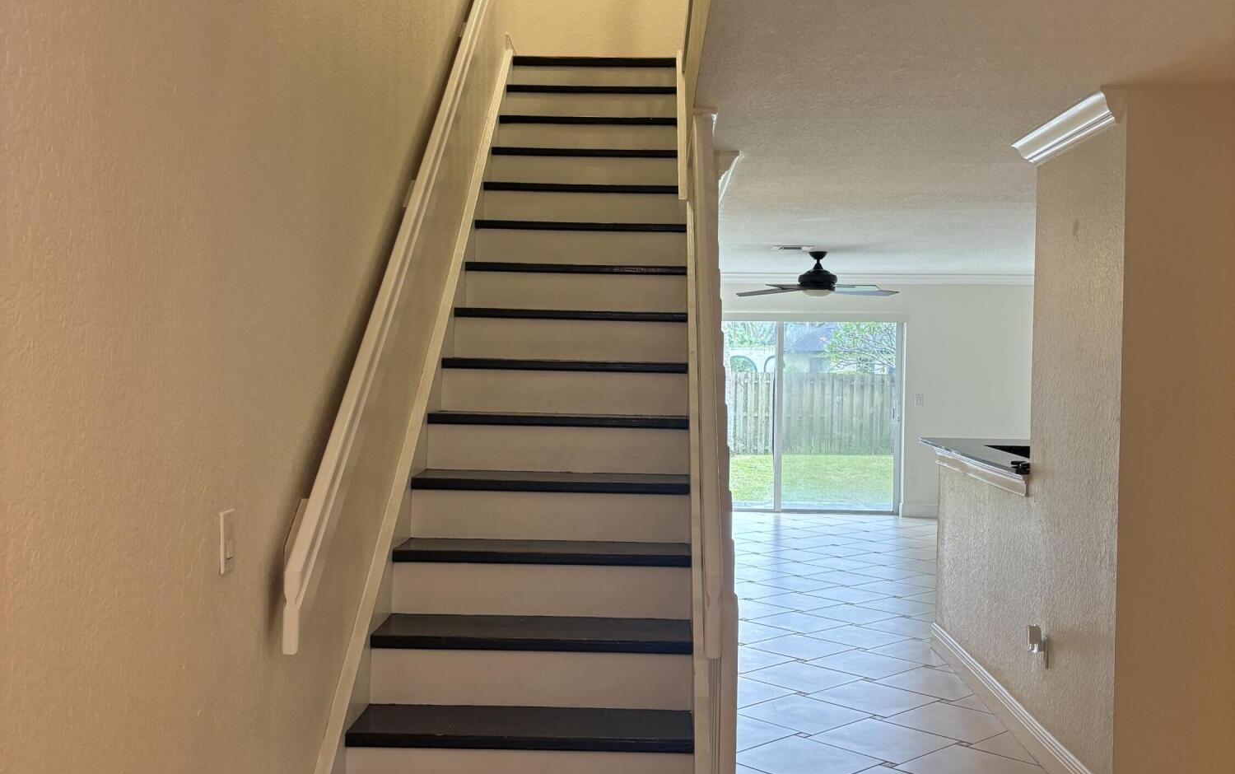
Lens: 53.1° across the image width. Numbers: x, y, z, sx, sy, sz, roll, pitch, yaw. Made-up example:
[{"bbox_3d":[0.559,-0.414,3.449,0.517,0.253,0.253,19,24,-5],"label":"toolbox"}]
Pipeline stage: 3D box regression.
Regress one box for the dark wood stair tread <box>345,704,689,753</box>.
[{"bbox_3d":[-0.245,0.903,3.272,0.883,0.035,0.259,1,1,2],"label":"dark wood stair tread"}]

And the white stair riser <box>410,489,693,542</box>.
[{"bbox_3d":[-0.210,0.406,3.876,0.872,0.154,0.020,1,1,0],"label":"white stair riser"}]

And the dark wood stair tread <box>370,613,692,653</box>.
[{"bbox_3d":[-0.229,0.698,3.490,0.872,0.035,0.266,1,1,0],"label":"dark wood stair tread"}]

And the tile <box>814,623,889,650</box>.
[{"bbox_3d":[1.352,1.406,6.939,0.447,0.010,0.447,0,2,-43],"label":"tile"}]

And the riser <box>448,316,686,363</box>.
[{"bbox_3d":[-0.173,-0.178,4.620,0.872,0.154,0.020,1,1,0],"label":"riser"}]

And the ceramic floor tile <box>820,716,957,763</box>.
[{"bbox_3d":[1.075,1.433,4.997,0.448,0.012,0.448,0,2,-43],"label":"ceramic floor tile"}]

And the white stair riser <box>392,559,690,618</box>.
[{"bbox_3d":[-0.226,0.612,3.705,0.894,0.161,0.022,1,1,2],"label":"white stair riser"}]

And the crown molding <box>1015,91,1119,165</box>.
[{"bbox_3d":[1.648,-0.942,4.575,0.083,0.108,1.050,1,1,2],"label":"crown molding"}]

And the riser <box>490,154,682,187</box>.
[{"bbox_3d":[-0.144,-0.970,5.678,0.847,0.160,0.020,1,1,0],"label":"riser"}]

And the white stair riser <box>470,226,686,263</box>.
[{"bbox_3d":[-0.151,-0.571,5.178,0.883,0.161,0.020,1,1,0],"label":"white stair riser"}]

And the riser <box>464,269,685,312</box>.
[{"bbox_3d":[-0.163,-0.371,4.927,0.883,0.160,0.020,1,1,0],"label":"riser"}]

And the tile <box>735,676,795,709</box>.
[{"bbox_3d":[0.540,1.438,5.837,0.454,0.010,0.454,0,2,-43],"label":"tile"}]

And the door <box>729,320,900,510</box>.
[{"bbox_3d":[1.704,0.293,12.810,2.520,2.030,0.100,1,1,2],"label":"door"}]

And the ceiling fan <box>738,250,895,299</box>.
[{"bbox_3d":[1.616,-0.897,10.016,1.300,0.376,1.260,1,1,2],"label":"ceiling fan"}]

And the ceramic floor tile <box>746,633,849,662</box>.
[{"bbox_3d":[0.989,1.407,6.667,0.447,0.010,0.447,0,2,-43],"label":"ceramic floor tile"}]

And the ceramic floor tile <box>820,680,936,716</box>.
[{"bbox_3d":[1.190,1.445,5.748,0.454,0.010,0.454,0,2,-43],"label":"ceramic floor tile"}]

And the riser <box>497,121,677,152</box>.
[{"bbox_3d":[-0.141,-1.181,5.970,0.851,0.161,0.022,1,1,2],"label":"riser"}]

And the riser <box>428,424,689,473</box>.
[{"bbox_3d":[-0.200,0.213,4.177,0.883,0.159,0.020,1,1,0],"label":"riser"}]

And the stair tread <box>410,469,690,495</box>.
[{"bbox_3d":[-0.211,0.316,4.090,0.898,0.035,0.269,1,1,2],"label":"stair tread"}]

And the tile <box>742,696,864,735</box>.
[{"bbox_3d":[0.808,1.430,5.396,0.447,0.010,0.447,0,2,-43],"label":"tile"}]

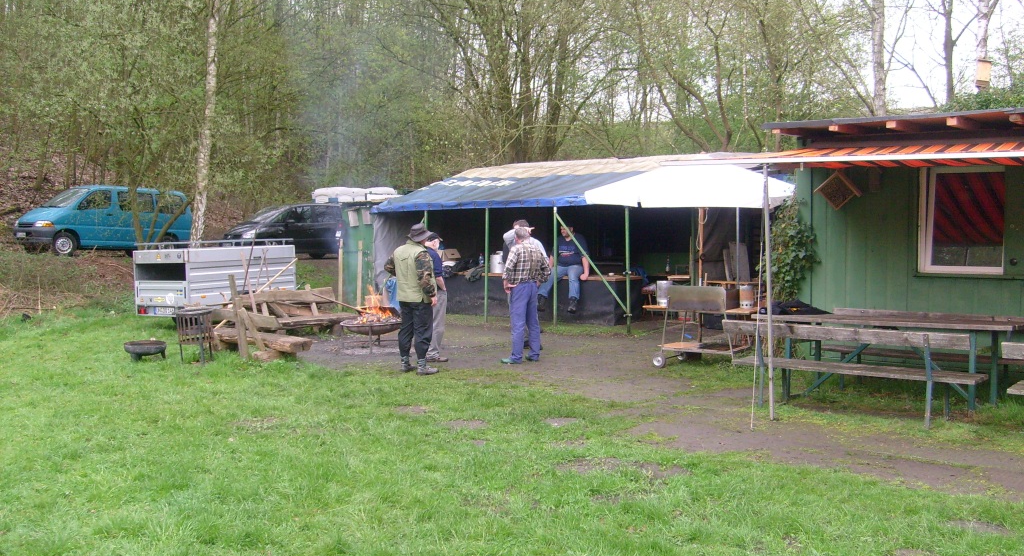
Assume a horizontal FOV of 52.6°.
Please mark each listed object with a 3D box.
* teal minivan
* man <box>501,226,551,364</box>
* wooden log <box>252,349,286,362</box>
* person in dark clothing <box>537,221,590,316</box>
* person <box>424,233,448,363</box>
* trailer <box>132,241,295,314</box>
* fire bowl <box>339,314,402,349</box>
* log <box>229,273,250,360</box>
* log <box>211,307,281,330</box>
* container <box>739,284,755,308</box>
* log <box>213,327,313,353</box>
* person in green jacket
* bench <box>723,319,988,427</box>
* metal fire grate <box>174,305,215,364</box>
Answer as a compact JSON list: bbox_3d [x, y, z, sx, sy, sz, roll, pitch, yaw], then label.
[{"bbox_3d":[-11.648,-1.612,29.586,1.800,1.970,4.720,3,3,44],"label":"teal minivan"},{"bbox_3d":[0.175,0.208,13.427,0.620,1.750,0.400,-2,3,-35],"label":"man"},{"bbox_3d":[-3.190,1.000,13.812,0.180,0.160,0.520,3,4,44],"label":"wooden log"},{"bbox_3d":[0.894,-0.134,17.300,0.660,1.470,0.740,1,3,27],"label":"person in dark clothing"},{"bbox_3d":[-1.046,0.247,13.450,0.400,1.700,0.500,-2,3,-35],"label":"person"},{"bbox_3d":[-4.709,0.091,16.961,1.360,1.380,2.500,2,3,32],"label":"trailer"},{"bbox_3d":[-1.974,0.798,14.758,0.930,0.440,0.930,0,3,0],"label":"fire bowl"},{"bbox_3d":[-3.553,0.520,13.450,0.110,1.140,0.100,3,13,44],"label":"log"},{"bbox_3d":[-3.475,0.533,13.450,1.760,0.160,0.060,3,11,44],"label":"log"},{"bbox_3d":[3.025,0.243,13.329,0.185,0.290,0.185,0,3,0],"label":"container"},{"bbox_3d":[-3.420,0.843,13.955,2.100,0.170,0.340,3,4,44],"label":"log"},{"bbox_3d":[-1.206,0.243,12.427,0.600,1.780,0.420,3,4,43],"label":"person in green jacket"},{"bbox_3d":[3.145,0.852,9.646,2.280,0.840,0.630,2,4,39],"label":"bench"},{"bbox_3d":[-4.104,0.740,13.403,0.460,0.690,0.460,0,3,0],"label":"metal fire grate"}]

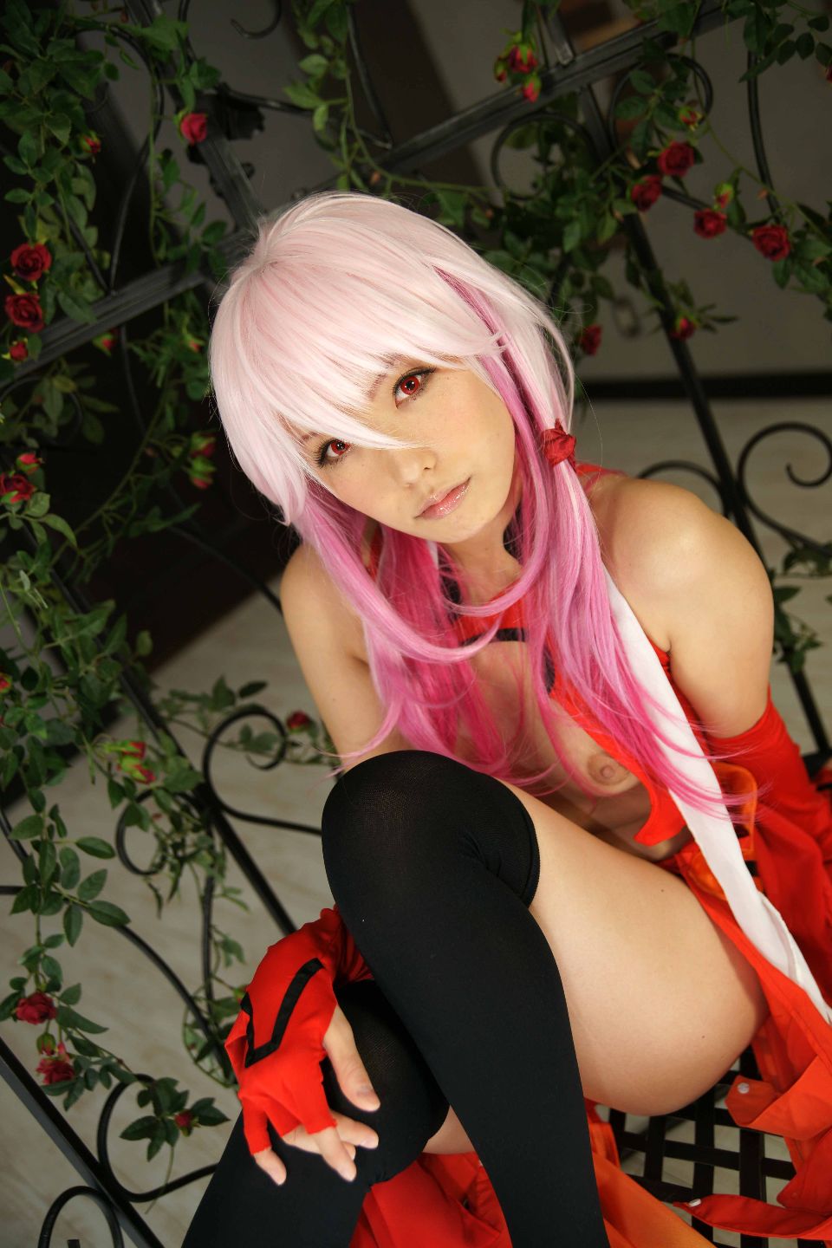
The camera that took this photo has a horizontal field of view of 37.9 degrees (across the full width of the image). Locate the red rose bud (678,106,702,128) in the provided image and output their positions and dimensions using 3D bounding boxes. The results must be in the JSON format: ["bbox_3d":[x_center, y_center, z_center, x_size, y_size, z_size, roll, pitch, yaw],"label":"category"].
[{"bbox_3d":[0.232,-0.430,1.030,0.021,0.019,0.019,53,125,41],"label":"red rose bud"}]

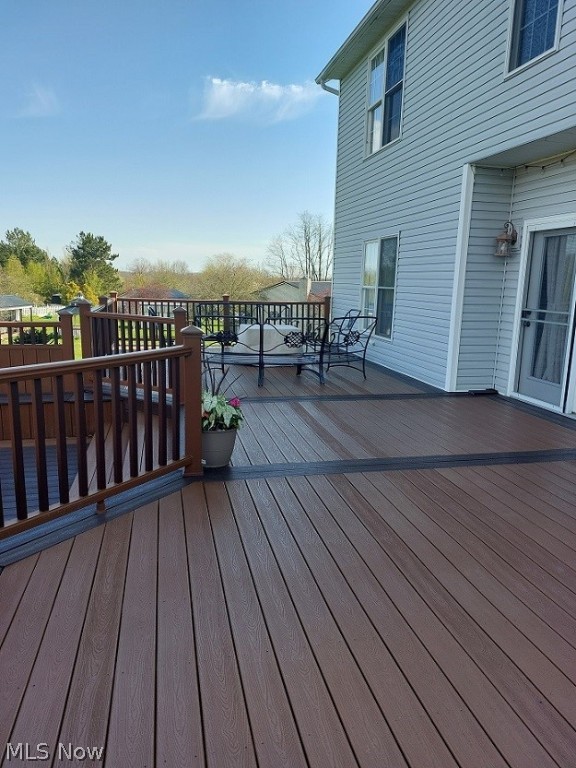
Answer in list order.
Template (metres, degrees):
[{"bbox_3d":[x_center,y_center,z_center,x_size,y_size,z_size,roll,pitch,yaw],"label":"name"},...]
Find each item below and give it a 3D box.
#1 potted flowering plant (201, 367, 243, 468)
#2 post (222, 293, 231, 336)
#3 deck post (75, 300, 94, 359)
[{"bbox_3d":[-0.564,0.220,3.993,0.400,0.760,0.400,-1,12,-13],"label":"potted flowering plant"},{"bbox_3d":[-1.247,-1.305,10.809,0.140,1.050,0.140,-1,12,-13],"label":"post"},{"bbox_3d":[-2.455,-0.493,6.510,0.140,1.090,0.140,-1,12,-13],"label":"deck post"}]

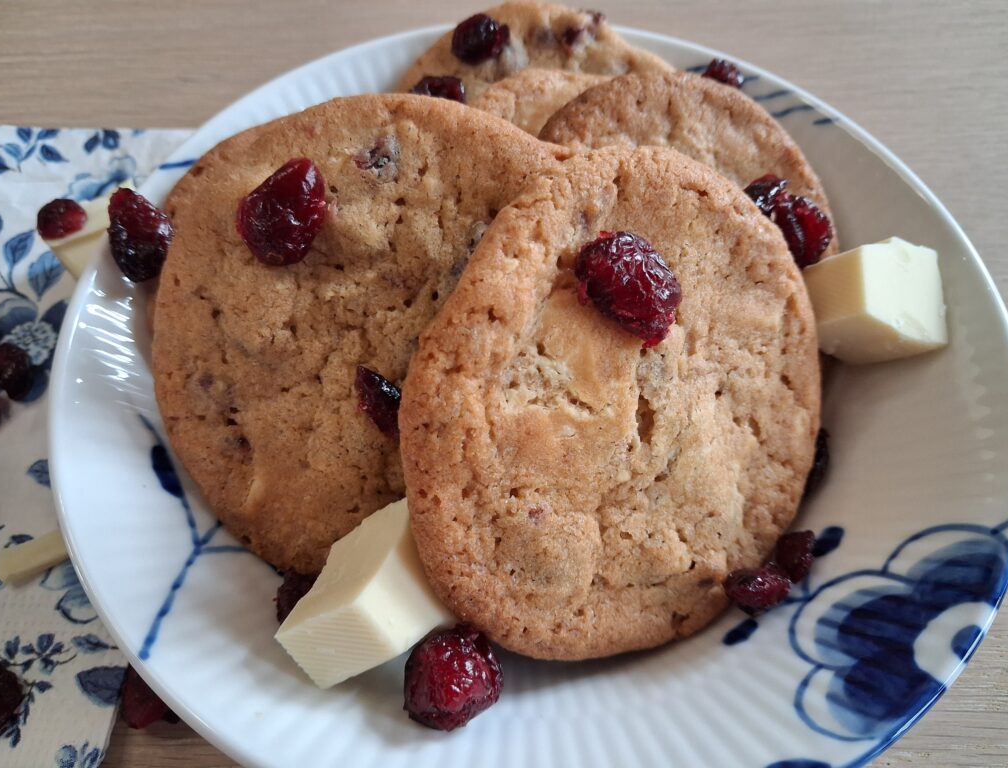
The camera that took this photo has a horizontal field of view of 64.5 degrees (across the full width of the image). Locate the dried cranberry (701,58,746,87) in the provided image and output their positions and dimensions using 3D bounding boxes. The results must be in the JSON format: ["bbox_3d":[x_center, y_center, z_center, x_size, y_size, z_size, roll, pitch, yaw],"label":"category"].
[{"bbox_3d":[0.055,-0.077,0.200,0.012,0.009,0.011,-2,59,-2],"label":"dried cranberry"}]

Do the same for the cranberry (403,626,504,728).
[{"bbox_3d":[-0.009,0.049,0.134,0.017,0.016,0.018,-25,63,-15],"label":"cranberry"}]

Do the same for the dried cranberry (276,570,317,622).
[{"bbox_3d":[-0.035,0.039,0.143,0.012,0.010,0.013,-20,61,-13],"label":"dried cranberry"}]

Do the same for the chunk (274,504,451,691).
[{"bbox_3d":[-0.024,0.038,0.140,0.013,0.019,0.024,55,32,-11],"label":"chunk"}]

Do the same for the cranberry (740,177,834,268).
[{"bbox_3d":[0.064,-0.036,0.179,0.014,0.013,0.023,-26,63,-16],"label":"cranberry"}]

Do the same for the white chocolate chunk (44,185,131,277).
[{"bbox_3d":[-0.104,-0.038,0.205,0.021,0.016,0.012,-26,63,-16],"label":"white chocolate chunk"}]

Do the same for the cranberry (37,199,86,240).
[{"bbox_3d":[-0.106,-0.039,0.191,0.013,0.009,0.011,-23,62,-14],"label":"cranberry"}]

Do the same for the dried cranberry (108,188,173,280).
[{"bbox_3d":[-0.077,-0.031,0.168,0.014,0.014,0.021,-20,61,-13],"label":"dried cranberry"}]

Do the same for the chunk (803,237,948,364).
[{"bbox_3d":[0.078,-0.017,0.172,0.021,0.021,0.017,8,75,-23],"label":"chunk"}]

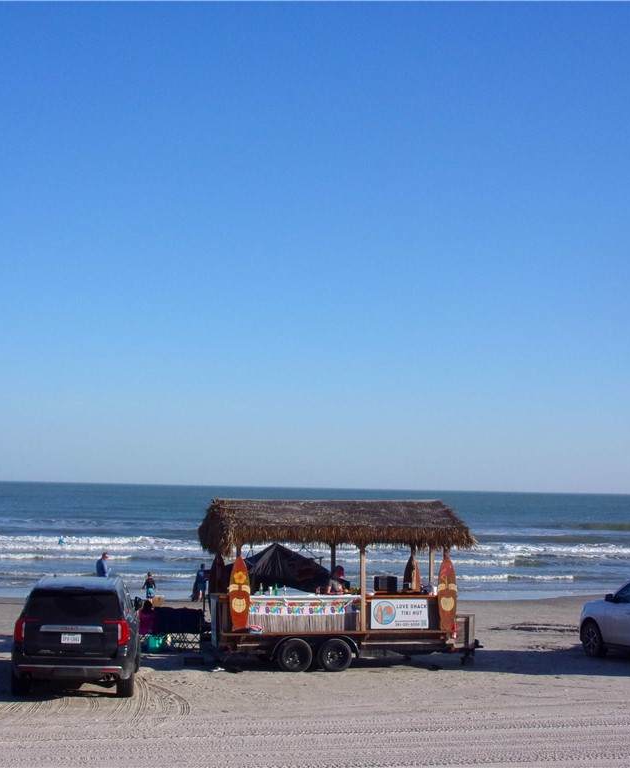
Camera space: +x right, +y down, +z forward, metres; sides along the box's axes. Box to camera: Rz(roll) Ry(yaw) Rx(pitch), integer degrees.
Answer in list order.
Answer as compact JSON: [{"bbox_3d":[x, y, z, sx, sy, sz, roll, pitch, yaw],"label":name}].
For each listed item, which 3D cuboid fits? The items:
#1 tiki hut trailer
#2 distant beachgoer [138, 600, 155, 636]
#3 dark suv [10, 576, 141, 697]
[{"bbox_3d":[0.684,4.177,28.734,5.950,3.440,2.400,2,-4,-16],"label":"tiki hut trailer"},{"bbox_3d":[-3.826,5.492,30.752,0.550,1.200,0.800,2,-4,-10],"label":"distant beachgoer"},{"bbox_3d":[-4.262,4.425,24.556,2.120,1.930,5.400,2,-4,-8],"label":"dark suv"}]

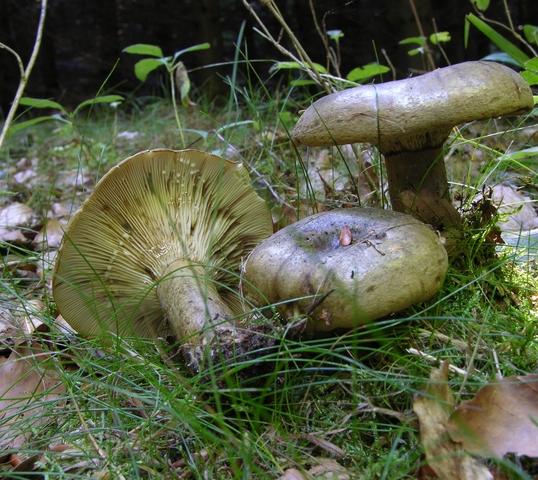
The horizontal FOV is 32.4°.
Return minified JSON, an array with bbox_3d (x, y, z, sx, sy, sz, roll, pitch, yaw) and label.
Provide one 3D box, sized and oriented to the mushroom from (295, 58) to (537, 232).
[{"bbox_3d":[0.076,-0.042,0.465,0.121,0.084,0.115,-10,9,0],"label":"mushroom"}]

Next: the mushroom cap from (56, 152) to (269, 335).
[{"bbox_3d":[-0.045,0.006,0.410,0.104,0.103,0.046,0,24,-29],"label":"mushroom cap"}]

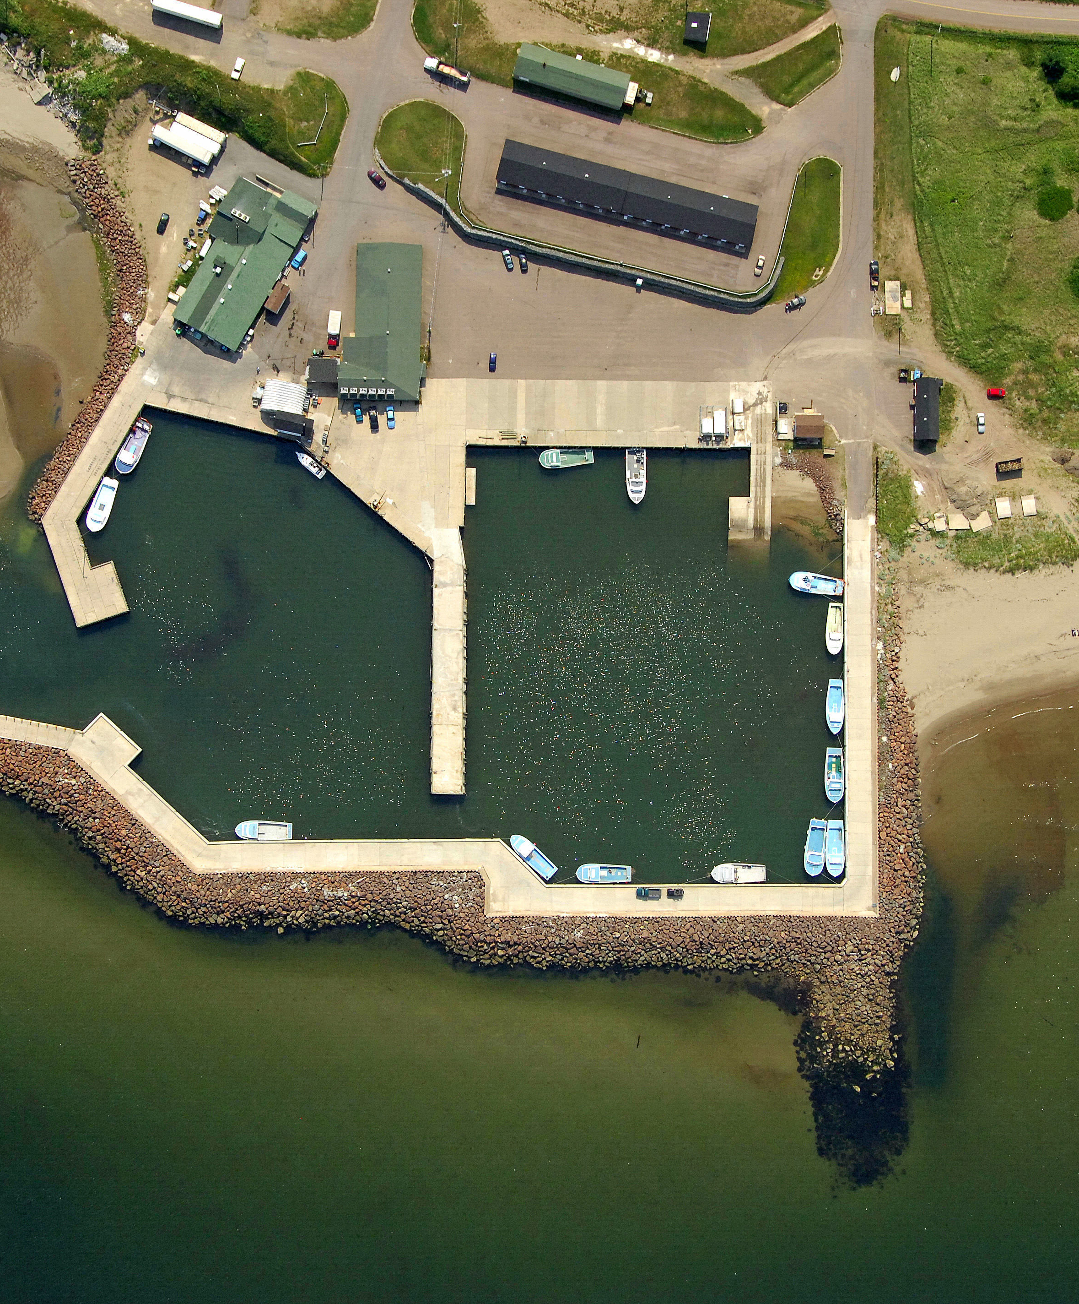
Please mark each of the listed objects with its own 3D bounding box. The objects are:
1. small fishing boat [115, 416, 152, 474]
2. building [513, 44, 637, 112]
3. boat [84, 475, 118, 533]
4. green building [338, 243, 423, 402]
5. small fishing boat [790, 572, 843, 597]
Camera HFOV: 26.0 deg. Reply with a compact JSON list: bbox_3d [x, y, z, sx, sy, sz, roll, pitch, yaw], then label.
[{"bbox_3d":[-95.250,-48.310,549.240,4.800,4.000,13.700,21,89,0],"label":"small fishing boat"},{"bbox_3d":[7.760,-134.250,546.350,26.000,5.600,7.900,17,89,0],"label":"building"},{"bbox_3d":[-102.470,-34.340,548.970,4.800,3.900,12.900,18,89,0],"label":"boat"},{"bbox_3d":[-36.860,-76.640,545.830,18.800,6.200,36.500,2,89,0],"label":"green building"},{"bbox_3d":[65.130,-15.960,550.040,12.900,3.900,4.800,8,89,0],"label":"small fishing boat"}]

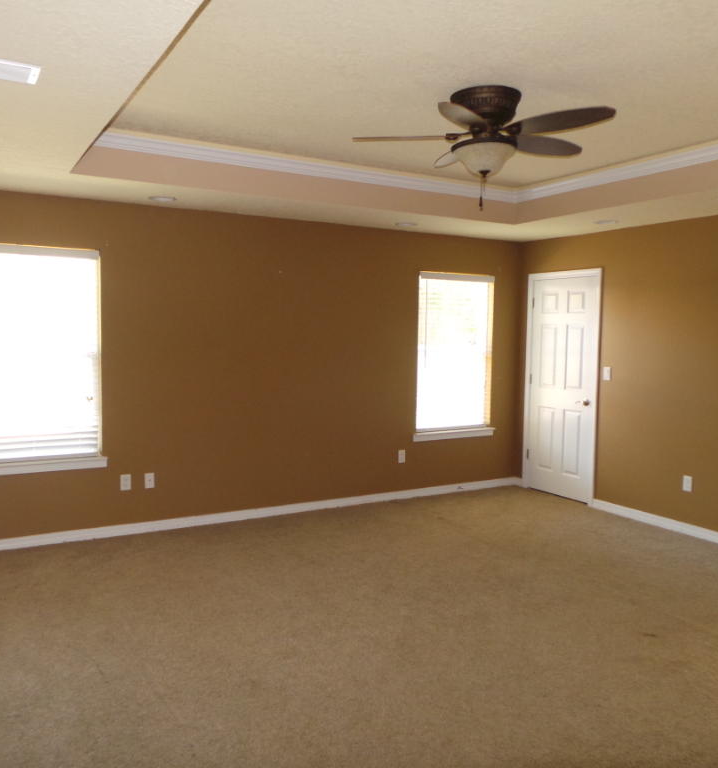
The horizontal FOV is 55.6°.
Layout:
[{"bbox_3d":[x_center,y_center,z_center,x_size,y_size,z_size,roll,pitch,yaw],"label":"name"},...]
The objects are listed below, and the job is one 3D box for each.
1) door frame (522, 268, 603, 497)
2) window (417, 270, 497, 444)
[{"bbox_3d":[1.898,0.019,6.424,0.070,2.115,0.876,-2,5,-31],"label":"door frame"},{"bbox_3d":[0.928,-0.305,6.566,0.910,1.490,0.060,-2,5,-31],"label":"window"}]

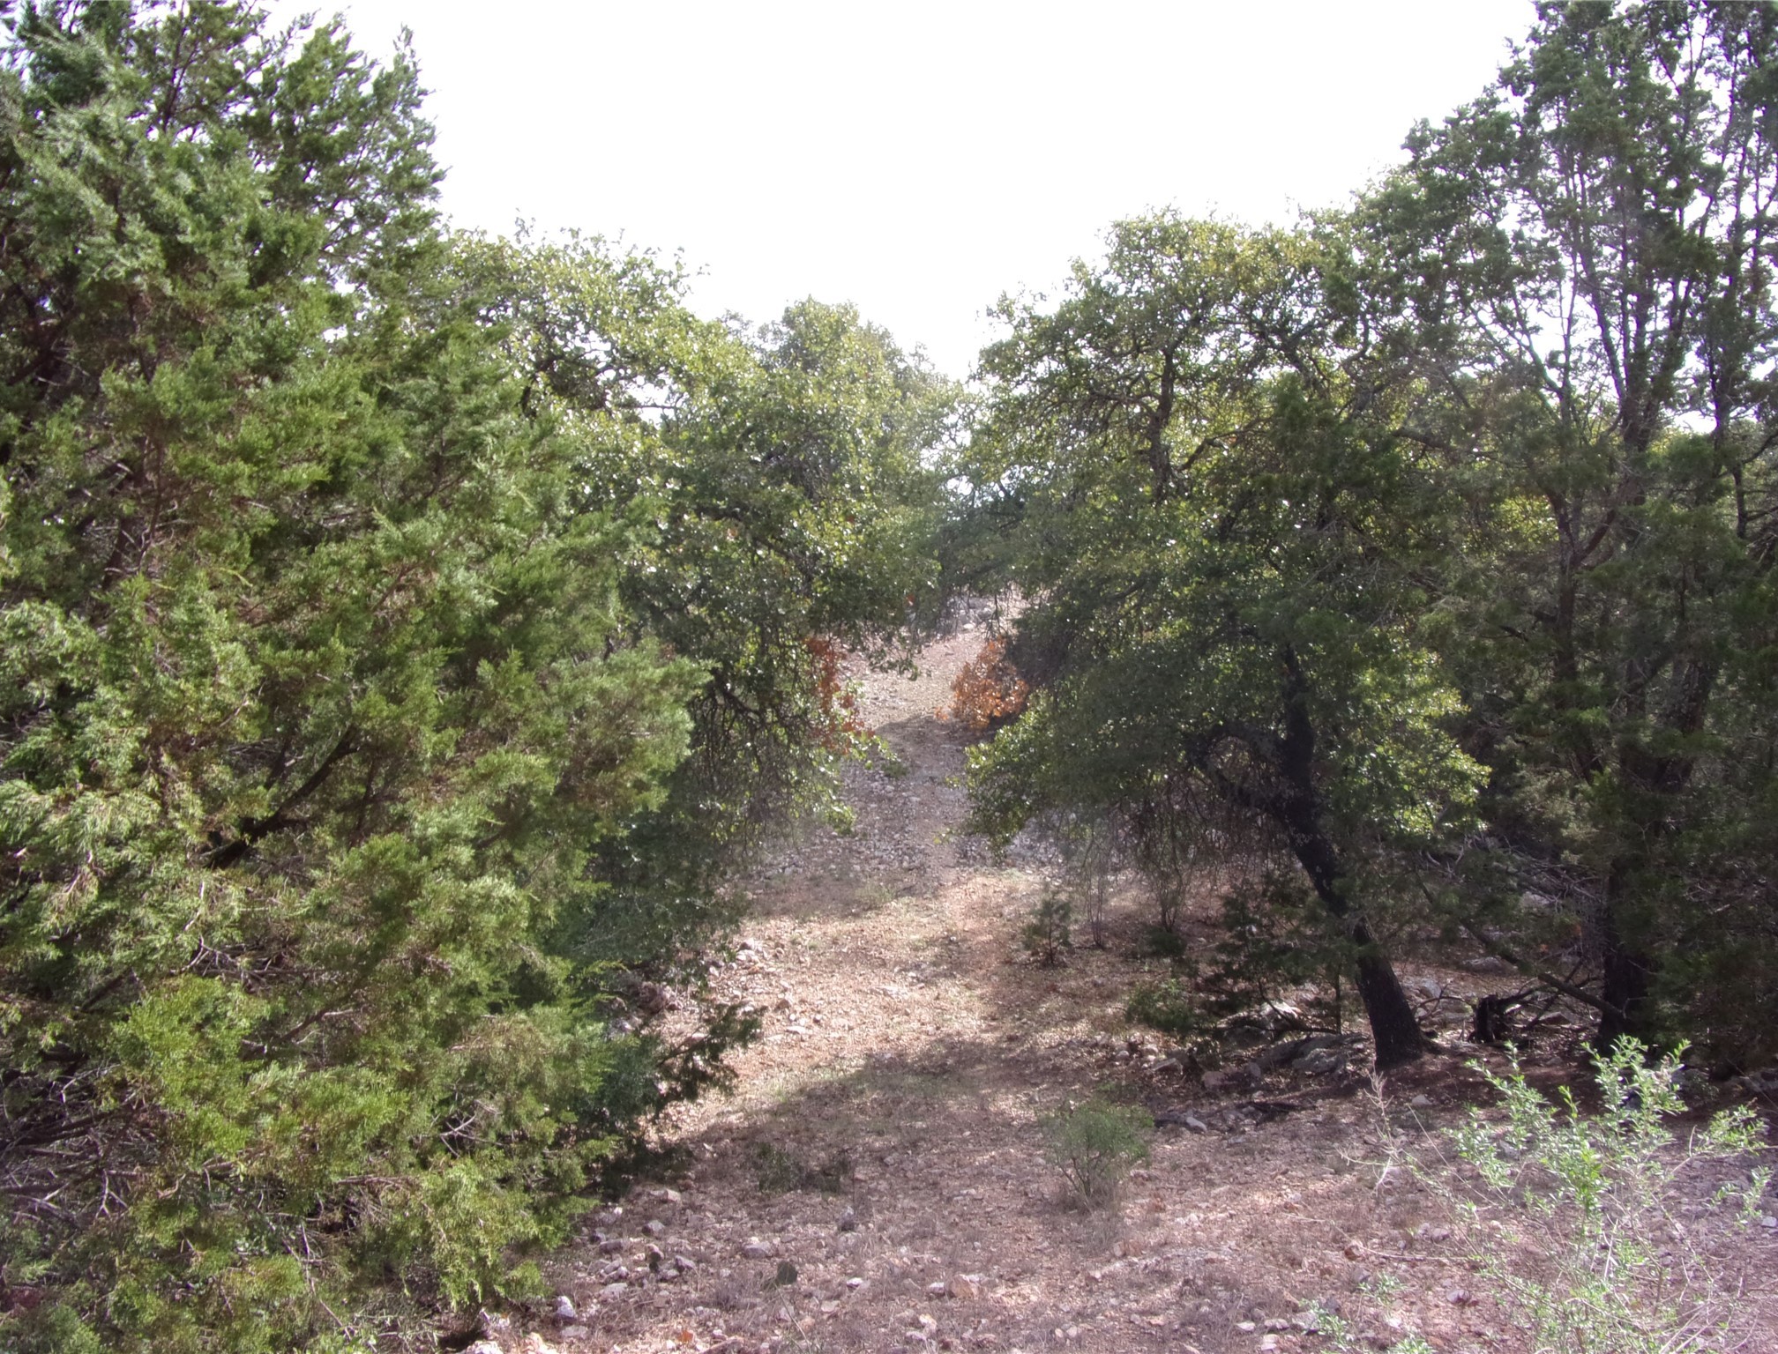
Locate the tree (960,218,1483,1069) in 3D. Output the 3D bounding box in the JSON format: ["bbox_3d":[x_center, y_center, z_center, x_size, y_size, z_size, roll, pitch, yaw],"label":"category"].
[{"bbox_3d":[2.120,-0.210,8.000,3.400,5.400,3.300,0,2,0],"label":"tree"}]

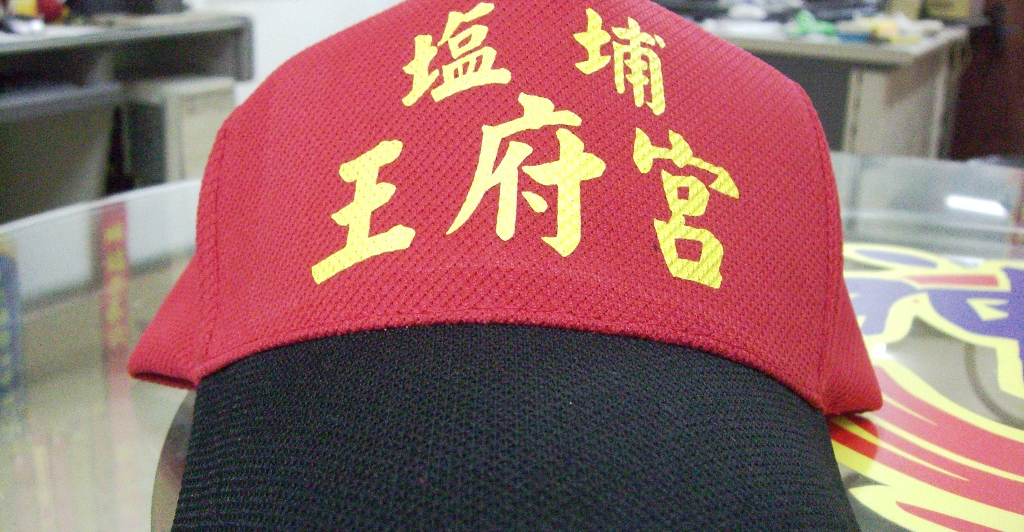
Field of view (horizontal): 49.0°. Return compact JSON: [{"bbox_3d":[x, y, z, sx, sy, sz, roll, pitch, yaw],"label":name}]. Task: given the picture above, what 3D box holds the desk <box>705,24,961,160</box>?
[{"bbox_3d":[0.417,-0.294,3.056,1.350,0.735,0.630,11,20,28],"label":"desk"}]

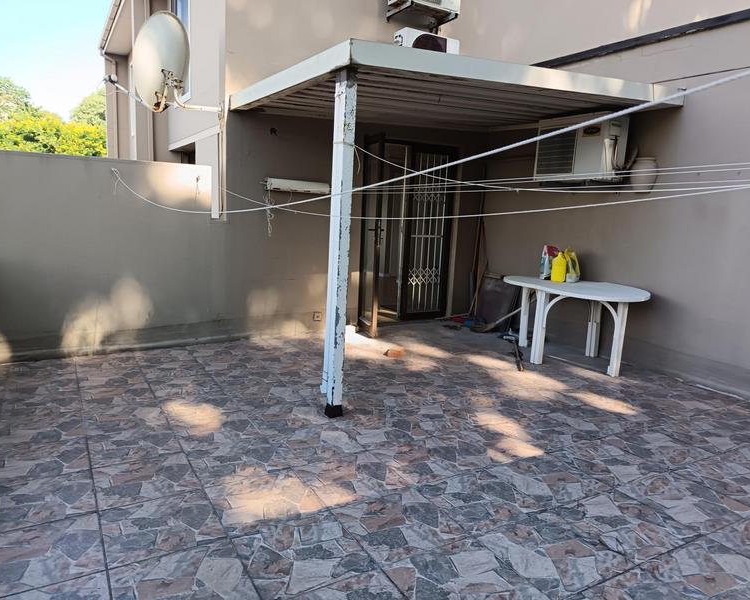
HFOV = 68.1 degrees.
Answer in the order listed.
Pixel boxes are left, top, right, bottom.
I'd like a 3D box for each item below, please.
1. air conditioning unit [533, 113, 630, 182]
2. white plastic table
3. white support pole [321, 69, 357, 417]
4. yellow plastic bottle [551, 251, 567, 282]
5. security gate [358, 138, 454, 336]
[{"bbox_3d":[1.903,-1.388,5.165,0.330,0.570,0.740,-3,11,-30],"label":"air conditioning unit"},{"bbox_3d":[1.802,0.213,5.108,0.820,0.705,1.370,-7,13,-44],"label":"white plastic table"},{"bbox_3d":[-0.206,-0.307,3.446,0.080,2.119,0.100,-3,11,-30],"label":"white support pole"},{"bbox_3d":[1.770,-0.325,5.278,0.143,0.296,0.090,6,10,18],"label":"yellow plastic bottle"},{"bbox_3d":[0.473,-0.672,6.047,1.243,2.026,0.407,-3,11,-30],"label":"security gate"}]

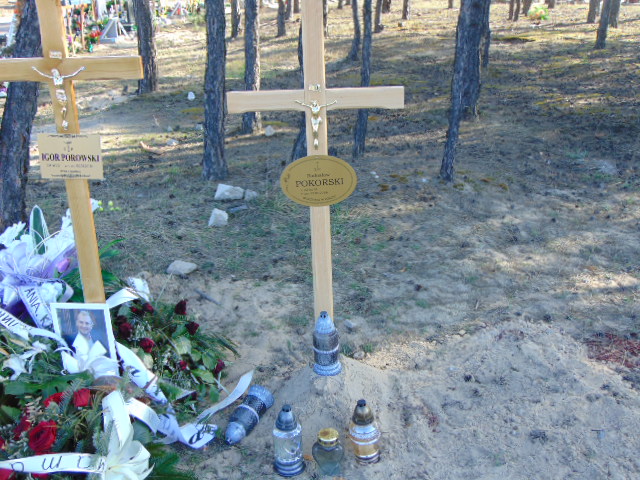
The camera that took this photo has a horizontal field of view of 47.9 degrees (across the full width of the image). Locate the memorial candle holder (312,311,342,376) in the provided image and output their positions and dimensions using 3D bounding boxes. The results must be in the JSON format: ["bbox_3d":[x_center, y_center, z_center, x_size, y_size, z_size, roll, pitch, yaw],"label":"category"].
[{"bbox_3d":[0.027,0.371,2.637,0.104,0.233,0.104,-1,21,0],"label":"memorial candle holder"}]

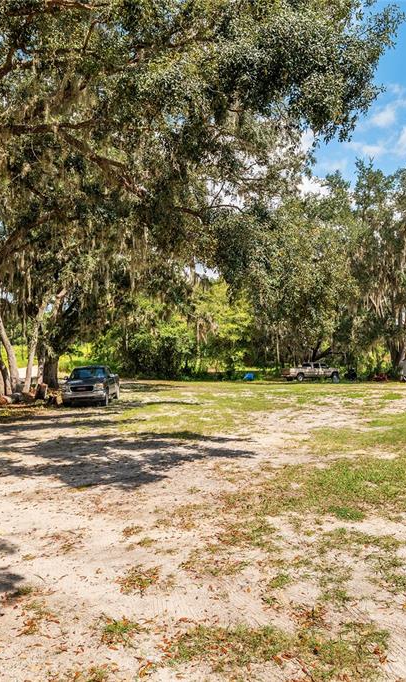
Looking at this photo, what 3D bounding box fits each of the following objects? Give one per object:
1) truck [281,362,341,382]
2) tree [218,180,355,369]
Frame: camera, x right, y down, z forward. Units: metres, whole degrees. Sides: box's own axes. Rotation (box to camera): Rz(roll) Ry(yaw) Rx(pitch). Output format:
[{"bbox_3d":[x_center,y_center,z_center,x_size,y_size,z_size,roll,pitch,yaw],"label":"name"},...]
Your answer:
[{"bbox_3d":[10.850,3.070,45.500,5.600,1.840,1.930,0,0,-15],"label":"truck"},{"bbox_3d":[8.500,-6.100,46.500,13.800,20.000,13.300,0,0,0],"label":"tree"}]

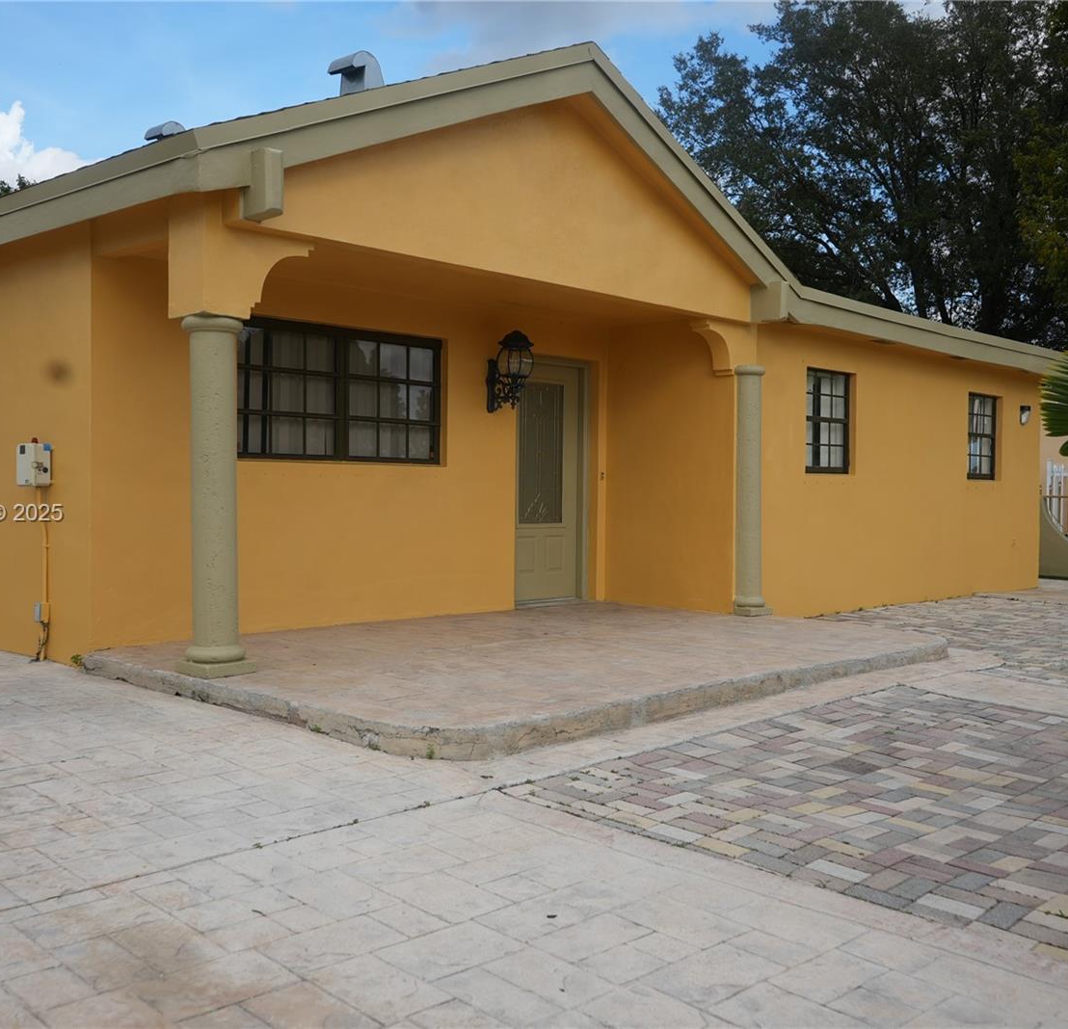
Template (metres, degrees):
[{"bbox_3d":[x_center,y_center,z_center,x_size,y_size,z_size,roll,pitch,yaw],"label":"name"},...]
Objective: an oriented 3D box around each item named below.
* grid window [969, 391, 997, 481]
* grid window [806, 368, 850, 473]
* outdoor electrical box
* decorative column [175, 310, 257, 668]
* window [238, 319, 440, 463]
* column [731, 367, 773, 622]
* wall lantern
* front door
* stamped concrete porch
[{"bbox_3d":[4.979,-0.866,13.527,0.082,0.953,0.891,2,2,44],"label":"grid window"},{"bbox_3d":[2.659,-0.842,11.096,0.082,0.953,0.886,2,2,44],"label":"grid window"},{"bbox_3d":[-3.209,-0.332,7.713,0.268,0.295,0.118,2,2,44],"label":"outdoor electrical box"},{"bbox_3d":[-1.700,-0.108,6.449,0.355,1.918,0.350,1,1,0],"label":"decorative column"},{"bbox_3d":[-1.441,-0.864,8.754,0.082,0.979,1.972,2,2,44],"label":"window"},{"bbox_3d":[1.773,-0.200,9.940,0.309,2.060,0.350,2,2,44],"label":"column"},{"bbox_3d":[-0.188,-1.138,9.567,0.407,0.647,0.278,2,2,44],"label":"wall lantern"},{"bbox_3d":[0.092,-0.273,10.433,0.067,2.046,0.917,2,2,44],"label":"front door"},{"bbox_3d":[0.184,0.902,7.893,3.409,0.124,5.129,2,2,44],"label":"stamped concrete porch"}]

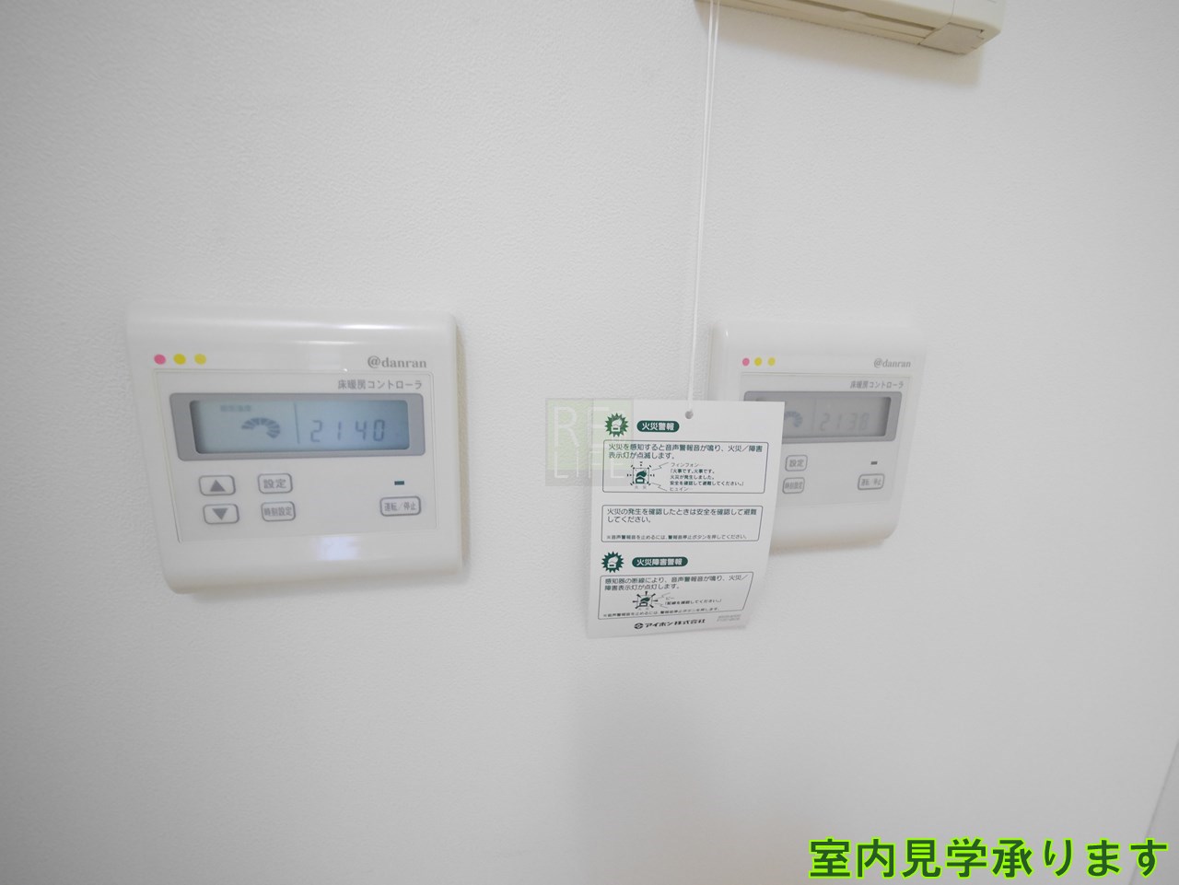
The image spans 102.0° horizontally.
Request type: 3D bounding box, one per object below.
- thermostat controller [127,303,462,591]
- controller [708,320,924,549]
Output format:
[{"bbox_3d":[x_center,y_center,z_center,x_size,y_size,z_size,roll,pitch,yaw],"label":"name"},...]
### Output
[{"bbox_3d":[-0.119,0.003,0.211,0.120,0.120,0.019,-1,12,-12],"label":"thermostat controller"},{"bbox_3d":[0.122,-0.003,0.262,0.120,0.120,0.019,-1,12,-12],"label":"controller"}]

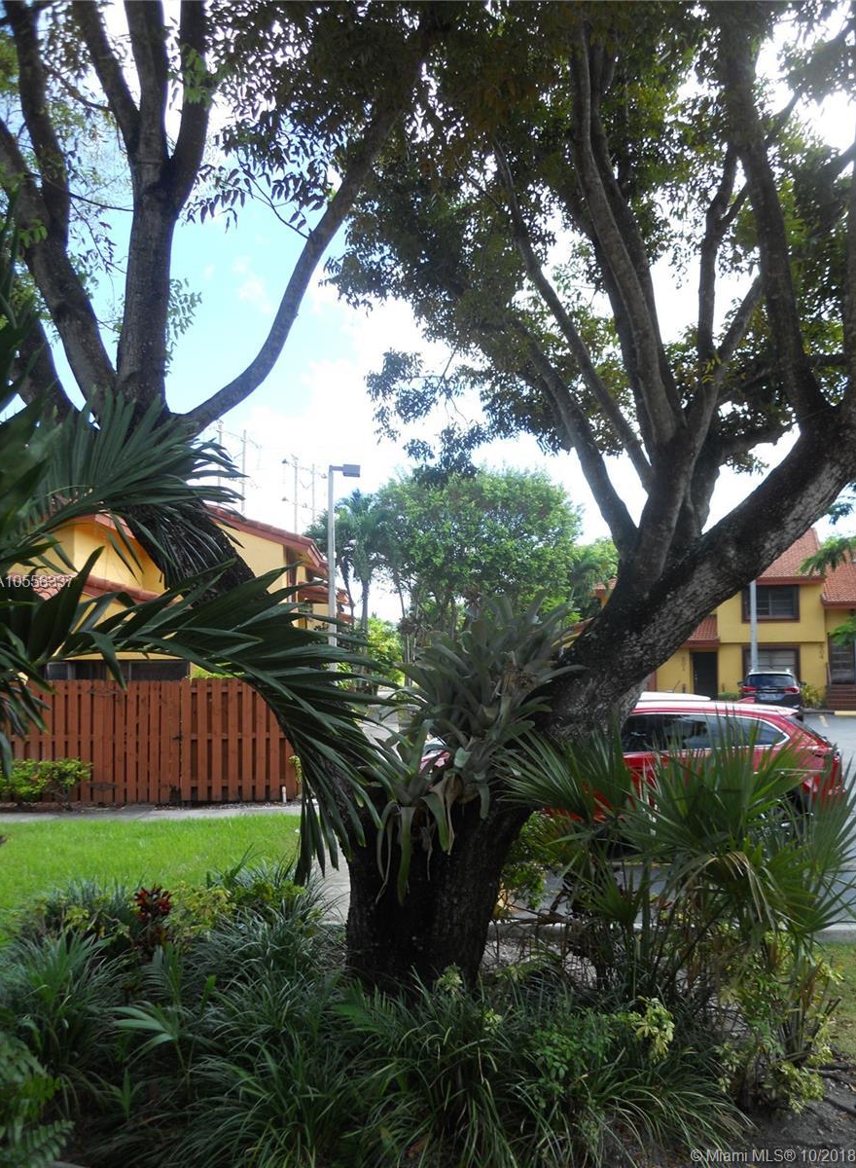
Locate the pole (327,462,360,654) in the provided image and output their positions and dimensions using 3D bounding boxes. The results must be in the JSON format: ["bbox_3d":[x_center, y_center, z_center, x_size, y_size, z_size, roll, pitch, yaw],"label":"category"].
[{"bbox_3d":[-2.480,0.200,27.800,0.980,7.400,0.420,0,-3,-6],"label":"pole"}]

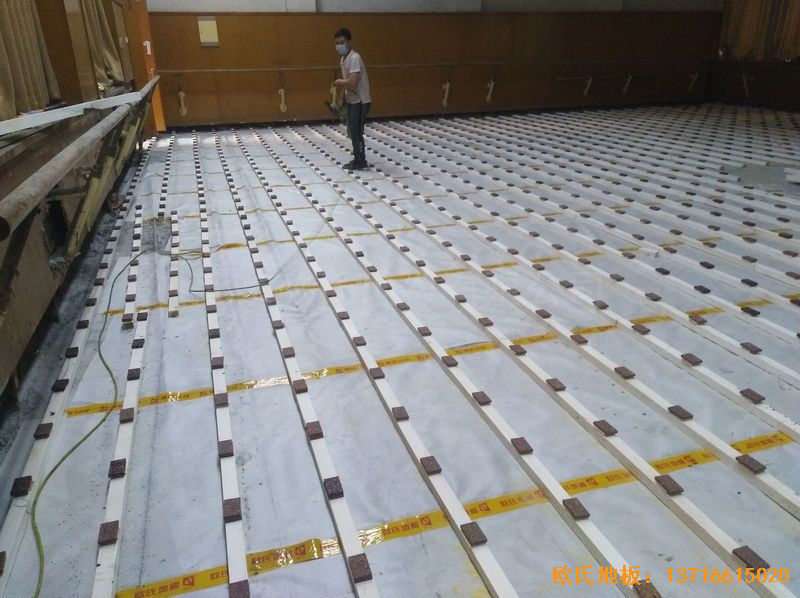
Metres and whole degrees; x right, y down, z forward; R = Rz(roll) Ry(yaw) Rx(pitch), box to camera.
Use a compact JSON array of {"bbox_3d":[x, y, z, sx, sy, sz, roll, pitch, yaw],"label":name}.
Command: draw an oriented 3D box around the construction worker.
[{"bbox_3d":[-0.598,-2.470,7.497,0.450,1.652,0.500,-11,25,-24],"label":"construction worker"}]

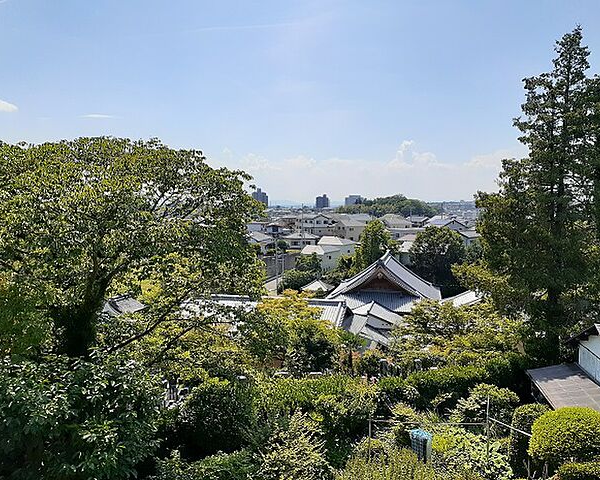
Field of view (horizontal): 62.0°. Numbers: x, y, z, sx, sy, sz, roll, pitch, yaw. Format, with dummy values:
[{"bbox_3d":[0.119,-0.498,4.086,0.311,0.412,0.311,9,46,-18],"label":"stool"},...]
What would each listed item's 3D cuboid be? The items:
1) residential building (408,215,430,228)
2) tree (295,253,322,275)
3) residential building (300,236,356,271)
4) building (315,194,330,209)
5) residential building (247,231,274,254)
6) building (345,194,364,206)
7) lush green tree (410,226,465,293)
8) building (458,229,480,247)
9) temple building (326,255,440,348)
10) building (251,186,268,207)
[{"bbox_3d":[45.102,-6.090,190.000,7.800,6.200,7.500,-1,4,-12],"label":"residential building"},{"bbox_3d":[2.347,6.541,137.811,7.400,6.000,7.000,0,4,0],"label":"tree"},{"bbox_3d":[8.465,3.810,153.657,11.500,9.200,19.000,2,4,23],"label":"residential building"},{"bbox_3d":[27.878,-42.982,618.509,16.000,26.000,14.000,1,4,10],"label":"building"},{"bbox_3d":[-9.891,0.626,125.000,7.800,5.900,7.800,2,4,20],"label":"residential building"},{"bbox_3d":[67.518,-43.979,618.438,23.000,24.000,16.000,1,4,10],"label":"building"},{"bbox_3d":[22.035,3.606,80.000,8.600,11.500,8.000,0,4,0],"label":"lush green tree"},{"bbox_3d":[47.791,-0.255,140.335,7.000,5.800,8.000,1,4,20],"label":"building"},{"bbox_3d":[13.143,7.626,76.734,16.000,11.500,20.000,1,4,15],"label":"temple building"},{"bbox_3d":[-50.151,-47.969,618.154,19.000,36.000,17.000,1,4,15],"label":"building"}]

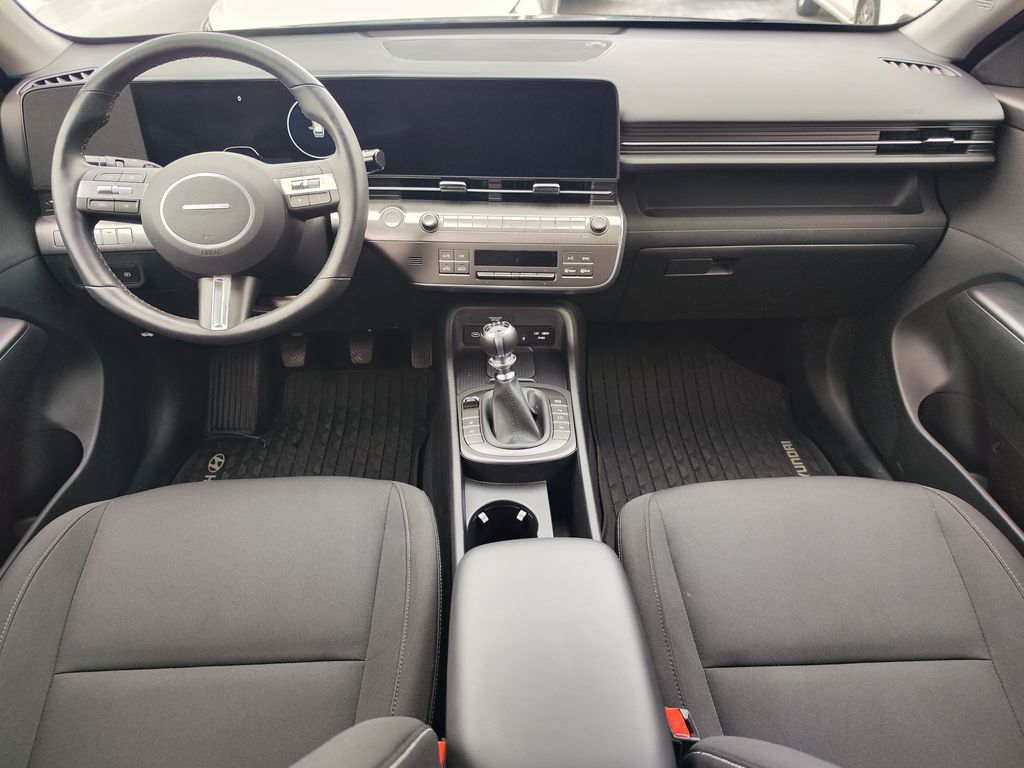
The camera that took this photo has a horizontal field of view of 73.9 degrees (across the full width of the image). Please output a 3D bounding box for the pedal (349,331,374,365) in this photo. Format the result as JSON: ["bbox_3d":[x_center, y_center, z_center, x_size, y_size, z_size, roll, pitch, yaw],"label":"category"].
[{"bbox_3d":[-0.322,-0.077,1.460,0.056,0.068,0.030,-1,8,-2],"label":"pedal"}]

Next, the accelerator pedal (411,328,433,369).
[{"bbox_3d":[-0.200,-0.083,1.510,0.047,0.100,0.028,-1,8,-2],"label":"accelerator pedal"}]

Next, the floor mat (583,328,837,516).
[{"bbox_3d":[0.412,0.083,1.388,0.480,0.125,0.630,-1,38,-2],"label":"floor mat"}]

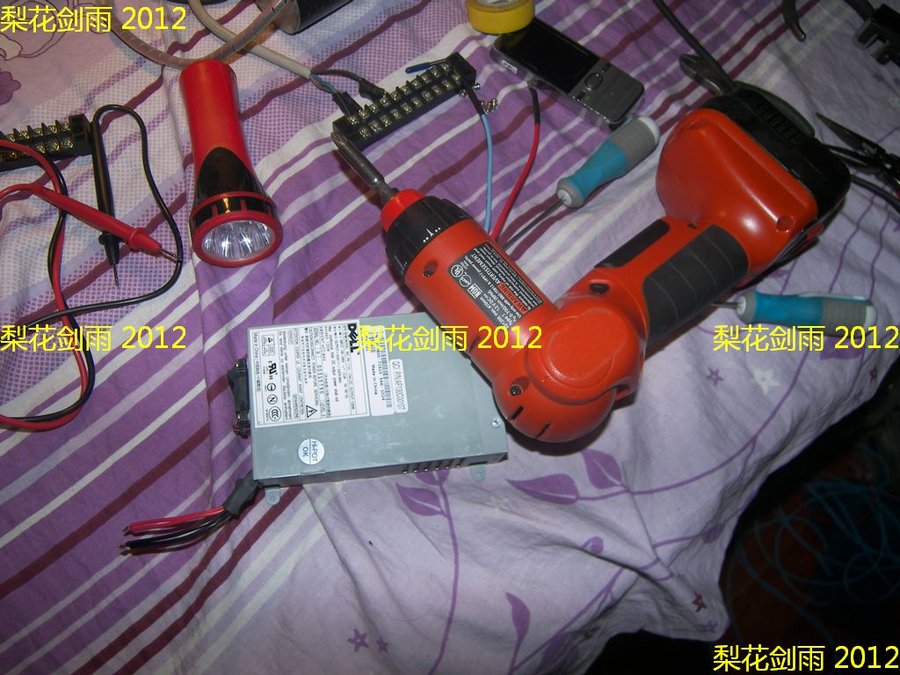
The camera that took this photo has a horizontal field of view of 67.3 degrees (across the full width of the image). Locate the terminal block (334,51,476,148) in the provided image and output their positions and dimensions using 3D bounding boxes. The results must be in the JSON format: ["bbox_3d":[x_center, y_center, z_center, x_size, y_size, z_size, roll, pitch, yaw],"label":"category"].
[{"bbox_3d":[-0.030,-0.163,0.472,0.107,0.015,0.021,-36,71,-17],"label":"terminal block"}]

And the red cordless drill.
[{"bbox_3d":[0.086,-0.102,0.438,0.293,0.078,0.246,-37,75,-15],"label":"red cordless drill"}]

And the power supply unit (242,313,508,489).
[{"bbox_3d":[-0.045,0.037,0.411,0.142,0.038,0.091,-6,69,-5],"label":"power supply unit"}]

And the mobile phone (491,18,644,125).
[{"bbox_3d":[0.087,-0.194,0.495,0.114,0.013,0.046,37,69,14],"label":"mobile phone"}]

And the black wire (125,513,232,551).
[{"bbox_3d":[-0.146,0.105,0.364,0.058,0.007,0.011,-13,66,-8],"label":"black wire"}]

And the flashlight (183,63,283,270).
[{"bbox_3d":[-0.145,-0.117,0.432,0.052,0.052,0.139,-14,64,-9],"label":"flashlight"}]

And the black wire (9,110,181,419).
[{"bbox_3d":[-0.249,-0.061,0.450,0.141,0.014,0.237,1,69,-3],"label":"black wire"}]

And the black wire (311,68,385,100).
[{"bbox_3d":[-0.072,-0.181,0.481,0.057,0.010,0.012,18,66,6],"label":"black wire"}]

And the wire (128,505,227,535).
[{"bbox_3d":[-0.148,0.099,0.366,0.053,0.007,0.007,-9,66,-7],"label":"wire"}]

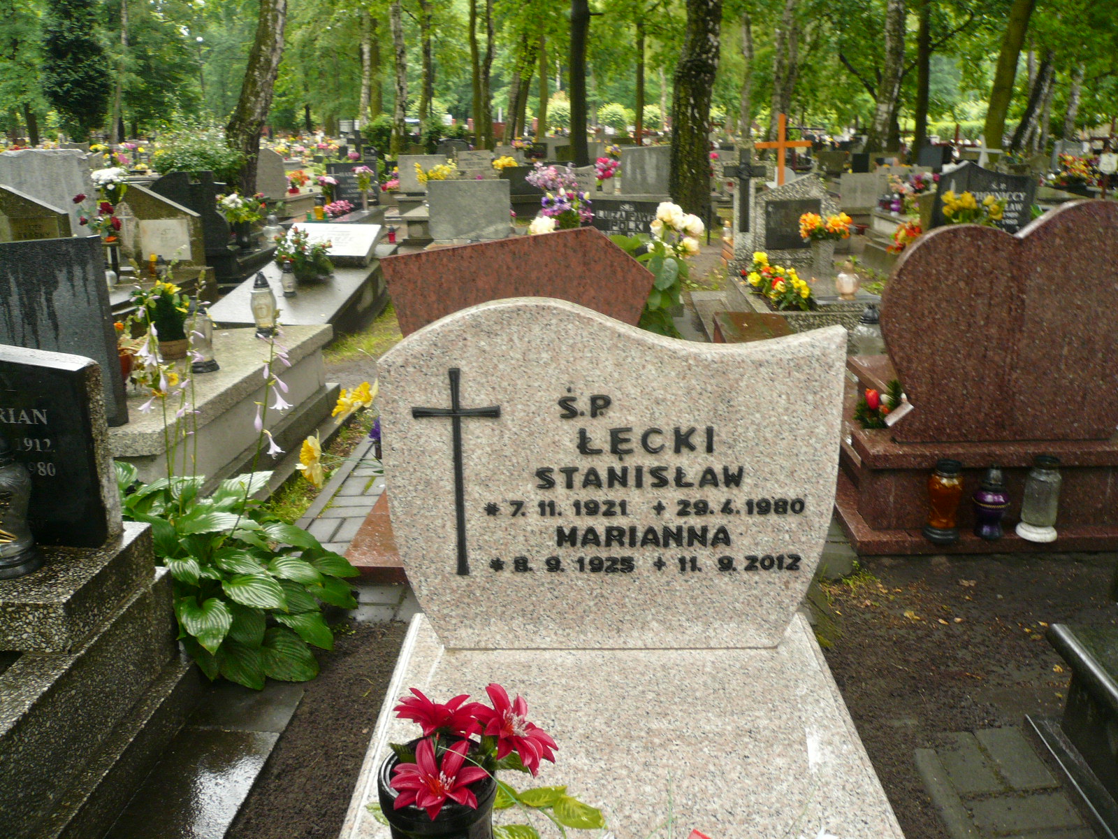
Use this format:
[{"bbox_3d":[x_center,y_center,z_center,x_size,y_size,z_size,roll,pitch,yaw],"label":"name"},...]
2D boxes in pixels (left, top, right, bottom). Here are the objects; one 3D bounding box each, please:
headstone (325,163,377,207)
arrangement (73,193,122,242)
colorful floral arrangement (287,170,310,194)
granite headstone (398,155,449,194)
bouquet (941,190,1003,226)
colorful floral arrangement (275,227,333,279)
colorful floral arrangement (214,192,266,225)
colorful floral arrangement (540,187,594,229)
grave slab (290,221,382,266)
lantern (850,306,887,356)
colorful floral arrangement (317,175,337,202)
[{"bbox_3d":[-2.959,-3.333,12.900,0.720,0.610,0.100,-1,18,1],"label":"headstone"},{"bbox_3d":[-3.145,-1.372,6.169,0.328,0.327,0.280,1,18,5],"label":"arrangement"},{"bbox_3d":[-4.461,-4.072,15.500,0.390,0.390,0.360,-1,18,1],"label":"colorful floral arrangement"},{"bbox_3d":[-1.808,-3.260,12.039,0.671,0.486,0.120,0,18,4],"label":"granite headstone"},{"bbox_3d":[3.468,-1.758,7.600,0.490,0.360,0.360,-1,18,1],"label":"bouquet"},{"bbox_3d":[-1.978,-1.281,7.000,0.430,0.350,0.380,-1,18,1],"label":"colorful floral arrangement"},{"bbox_3d":[-2.841,-1.867,8.060,0.444,0.281,0.330,1,18,5],"label":"colorful floral arrangement"},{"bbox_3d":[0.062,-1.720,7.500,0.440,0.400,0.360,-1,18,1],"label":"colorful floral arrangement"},{"bbox_3d":[-1.760,-1.333,6.925,0.710,0.070,0.505,1,38,5],"label":"grave slab"},{"bbox_3d":[1.307,-0.382,3.789,0.145,0.206,0.145,0,18,2],"label":"lantern"},{"bbox_3d":[-3.231,-3.207,12.600,0.290,0.370,0.280,-1,18,1],"label":"colorful floral arrangement"}]

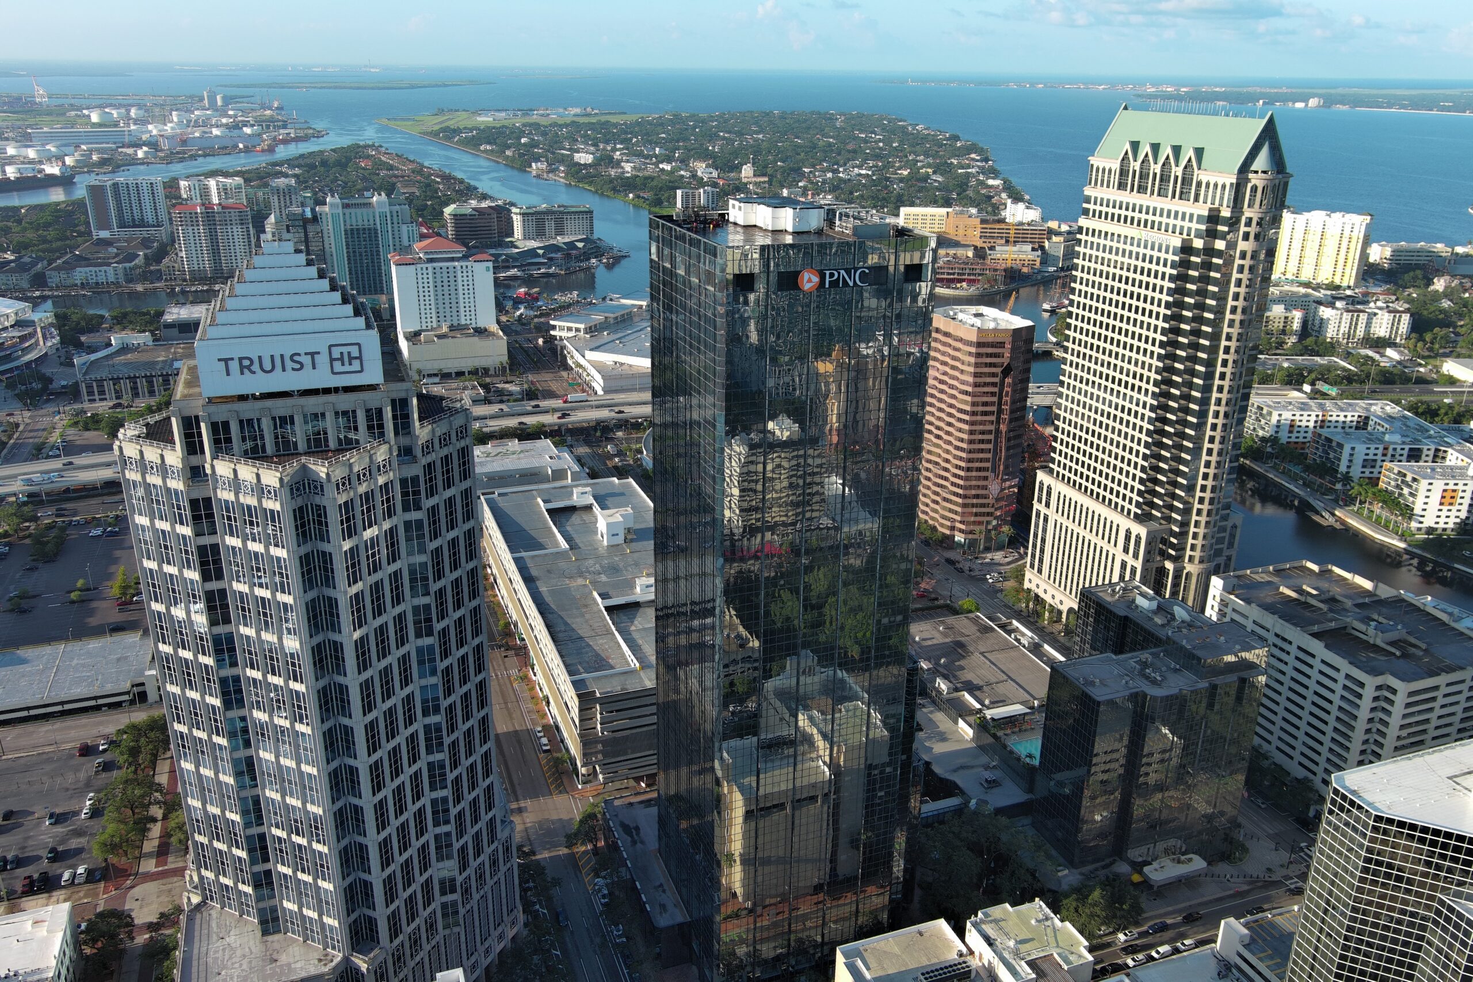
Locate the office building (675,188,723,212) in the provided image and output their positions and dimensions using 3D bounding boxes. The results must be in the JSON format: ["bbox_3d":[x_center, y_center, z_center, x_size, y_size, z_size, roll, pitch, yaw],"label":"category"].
[{"bbox_3d":[-52.950,-387.000,1577.450,54.000,28.000,22.000,-3,20,-11],"label":"office building"}]

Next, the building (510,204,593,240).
[{"bbox_3d":[-201.830,-297.250,1313.260,80.000,36.000,38.000,-6,21,-19],"label":"building"}]

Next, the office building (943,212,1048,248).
[{"bbox_3d":[281.390,-281.940,1279.190,108.000,33.000,60.000,6,21,13],"label":"office building"}]

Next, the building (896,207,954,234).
[{"bbox_3d":[209.530,-296.890,1325.610,53.000,38.000,28.000,2,20,2],"label":"building"}]

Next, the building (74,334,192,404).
[{"bbox_3d":[-350.970,-73.250,709.610,66.000,17.000,74.000,-7,21,-20],"label":"building"}]

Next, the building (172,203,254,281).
[{"bbox_3d":[-464.380,-224.090,1060.890,60.000,64.000,22.000,-7,21,-21],"label":"building"}]

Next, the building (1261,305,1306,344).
[{"bbox_3d":[400.010,-125.360,876.450,31.000,27.000,20.000,5,20,11],"label":"building"}]

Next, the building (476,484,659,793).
[{"bbox_3d":[-42.470,37.420,400.670,61.640,28.000,165.730,-7,21,-20],"label":"building"}]

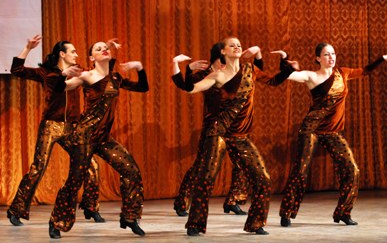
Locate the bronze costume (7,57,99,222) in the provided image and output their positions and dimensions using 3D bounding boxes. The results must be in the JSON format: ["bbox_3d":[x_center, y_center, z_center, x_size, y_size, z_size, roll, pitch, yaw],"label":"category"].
[{"bbox_3d":[-1.233,0.158,9.950,0.780,1.460,0.520,-2,3,-42],"label":"bronze costume"}]

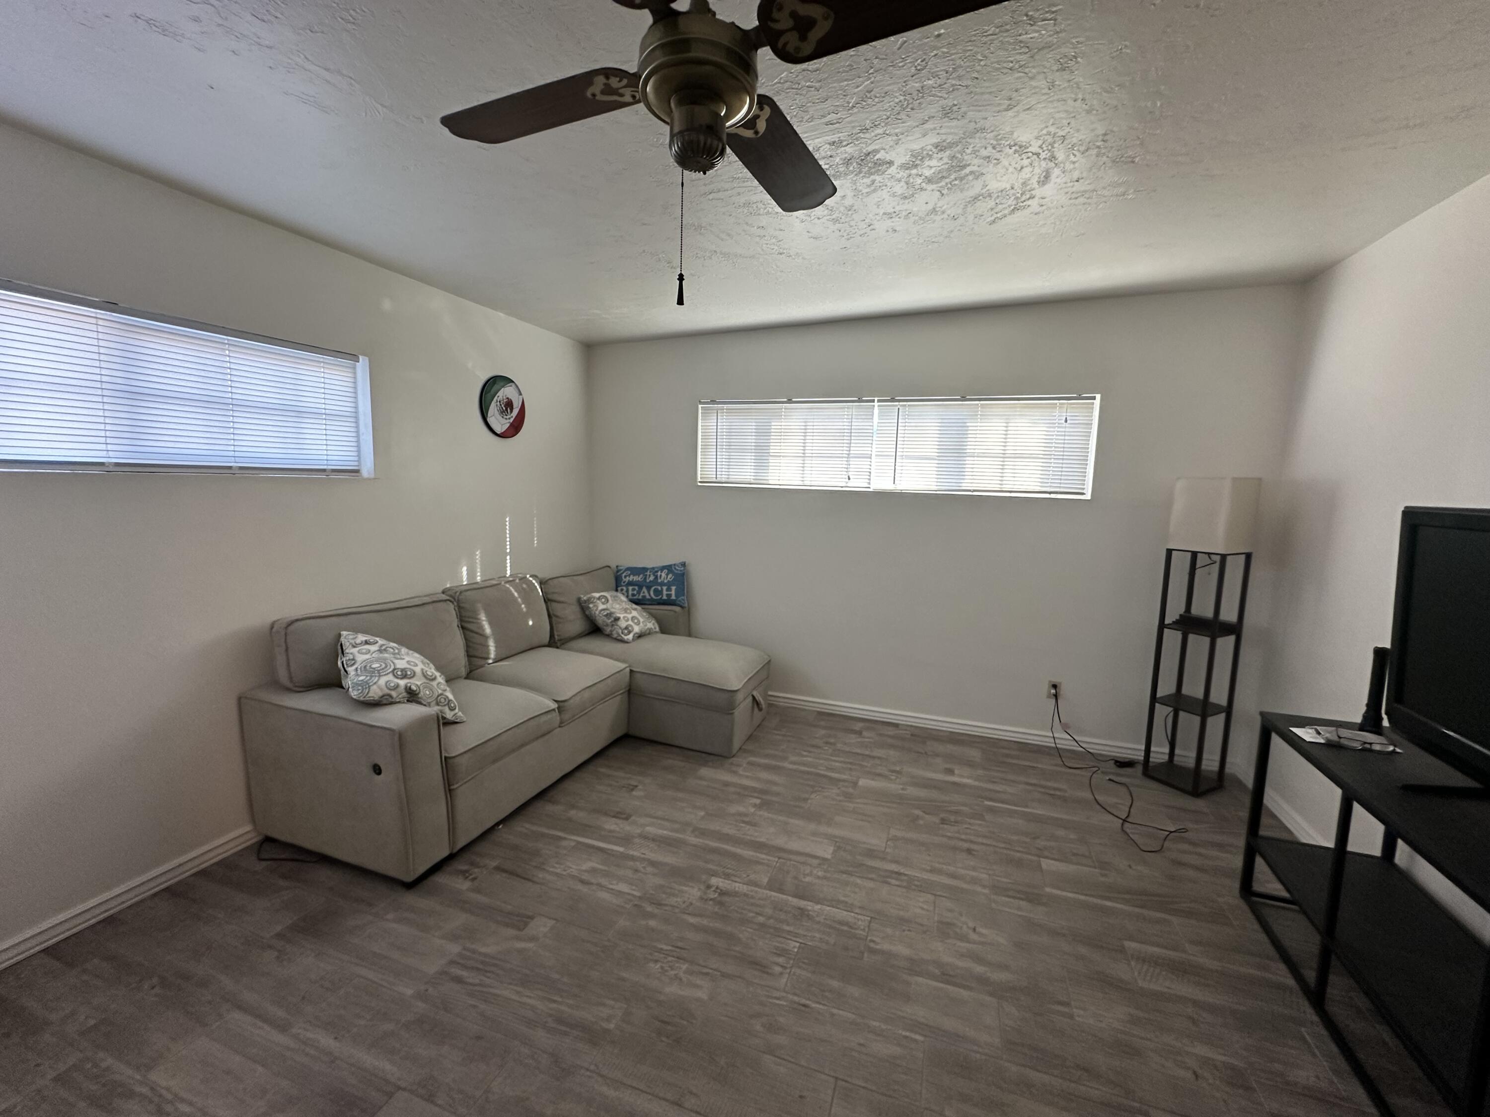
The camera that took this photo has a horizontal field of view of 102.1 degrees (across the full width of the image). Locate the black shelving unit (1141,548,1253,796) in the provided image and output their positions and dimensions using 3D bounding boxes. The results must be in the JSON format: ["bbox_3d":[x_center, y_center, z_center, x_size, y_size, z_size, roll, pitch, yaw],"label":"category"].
[{"bbox_3d":[2.296,0.565,3.073,0.242,1.209,0.242,-3,8,-28],"label":"black shelving unit"}]

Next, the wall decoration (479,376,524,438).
[{"bbox_3d":[-1.448,-0.906,3.621,0.032,0.366,0.366,4,7,20],"label":"wall decoration"}]

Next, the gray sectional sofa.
[{"bbox_3d":[-0.868,0.622,3.224,1.520,0.918,2.310,4,8,20],"label":"gray sectional sofa"}]

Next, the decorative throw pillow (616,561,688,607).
[{"bbox_3d":[-0.664,0.175,4.237,0.534,0.309,0.120,3,-5,12],"label":"decorative throw pillow"}]

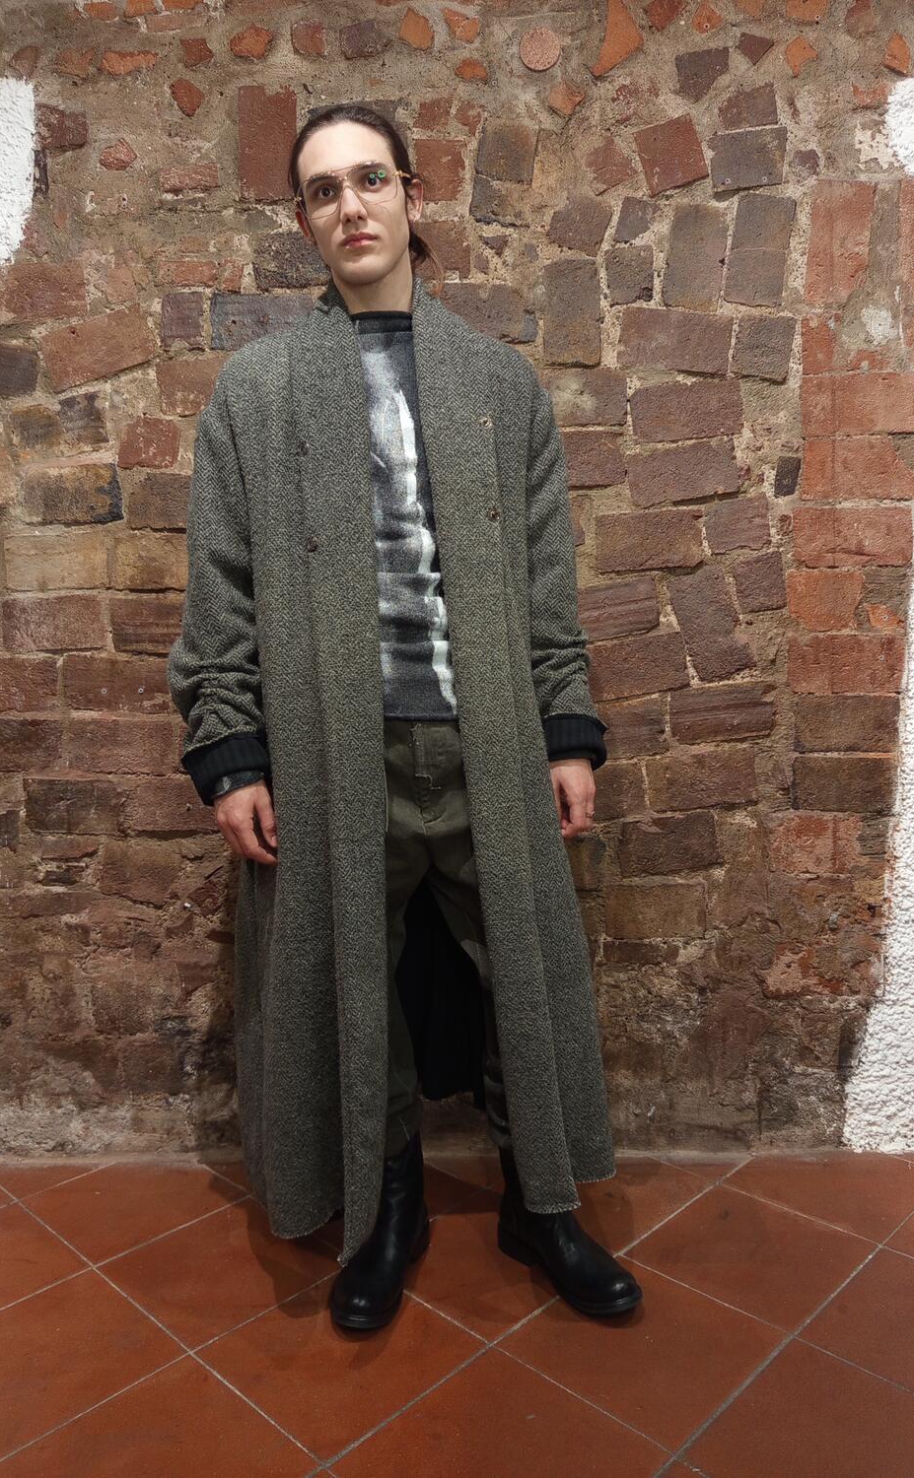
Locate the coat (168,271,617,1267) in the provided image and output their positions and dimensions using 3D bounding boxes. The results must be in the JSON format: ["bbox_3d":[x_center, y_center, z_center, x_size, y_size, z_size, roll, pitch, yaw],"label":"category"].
[{"bbox_3d":[-0.099,0.038,1.619,0.670,1.479,0.350,-2,4,-8],"label":"coat"}]

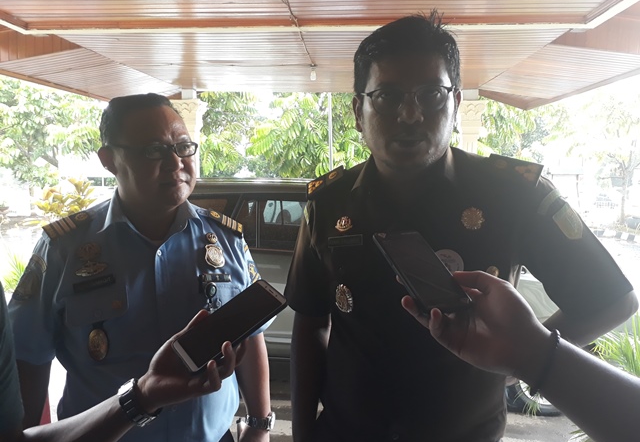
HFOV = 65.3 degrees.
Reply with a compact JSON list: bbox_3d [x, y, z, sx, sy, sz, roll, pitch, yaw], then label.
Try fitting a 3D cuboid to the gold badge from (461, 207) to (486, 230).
[{"bbox_3d":[0.241,-0.002,0.790,0.037,0.037,0.008,0,-12,17],"label":"gold badge"}]

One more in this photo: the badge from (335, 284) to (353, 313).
[{"bbox_3d":[0.040,0.131,0.840,0.036,0.049,0.008,-11,-11,36],"label":"badge"}]

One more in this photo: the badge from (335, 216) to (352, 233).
[{"bbox_3d":[0.040,0.006,0.840,0.032,0.025,0.008,-3,-13,30],"label":"badge"}]

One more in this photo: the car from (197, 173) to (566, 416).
[{"bbox_3d":[0.452,0.483,4.718,4.400,1.770,1.780,1,6,7],"label":"car"}]

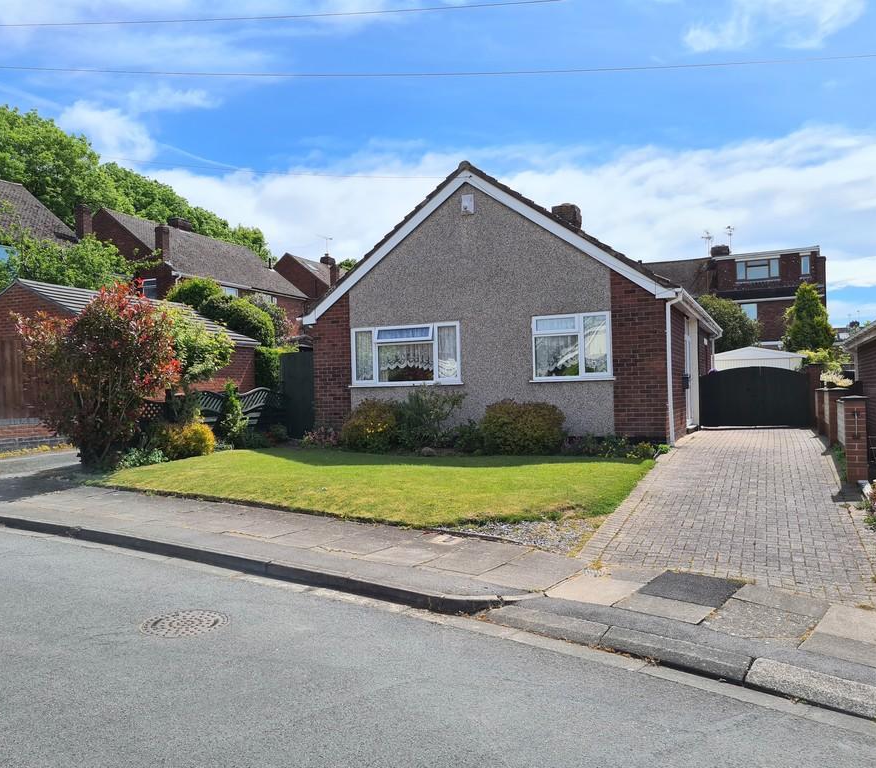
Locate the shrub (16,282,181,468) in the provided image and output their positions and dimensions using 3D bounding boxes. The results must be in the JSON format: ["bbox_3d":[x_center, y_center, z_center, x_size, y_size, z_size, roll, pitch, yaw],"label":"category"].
[{"bbox_3d":[-5.209,-0.117,11.800,2.350,2.800,2.150,-2,-1,23],"label":"shrub"}]

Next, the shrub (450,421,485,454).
[{"bbox_3d":[0.523,0.896,13.200,0.650,0.540,0.600,-1,-1,0],"label":"shrub"}]

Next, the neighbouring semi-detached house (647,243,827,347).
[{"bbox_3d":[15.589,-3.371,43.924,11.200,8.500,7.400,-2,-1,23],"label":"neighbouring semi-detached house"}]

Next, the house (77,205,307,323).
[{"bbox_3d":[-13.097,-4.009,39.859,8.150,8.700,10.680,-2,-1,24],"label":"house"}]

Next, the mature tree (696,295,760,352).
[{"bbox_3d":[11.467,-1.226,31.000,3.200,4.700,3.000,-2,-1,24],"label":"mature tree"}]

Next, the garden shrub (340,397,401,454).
[{"bbox_3d":[-1.224,0.758,13.950,1.120,0.930,1.000,-2,-1,23],"label":"garden shrub"}]

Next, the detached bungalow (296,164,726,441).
[{"bbox_3d":[2.753,-1.576,19.599,7.850,5.430,10.950,-2,-1,24],"label":"detached bungalow"}]

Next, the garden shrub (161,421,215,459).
[{"bbox_3d":[-4.315,0.993,13.300,0.880,0.680,0.800,-2,-1,24],"label":"garden shrub"}]

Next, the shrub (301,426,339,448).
[{"bbox_3d":[-2.296,1.001,14.900,0.720,0.420,0.600,-2,-1,24],"label":"shrub"}]

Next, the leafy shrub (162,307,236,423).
[{"bbox_3d":[-4.277,-0.194,13.400,1.500,2.250,1.400,-2,-1,23],"label":"leafy shrub"}]

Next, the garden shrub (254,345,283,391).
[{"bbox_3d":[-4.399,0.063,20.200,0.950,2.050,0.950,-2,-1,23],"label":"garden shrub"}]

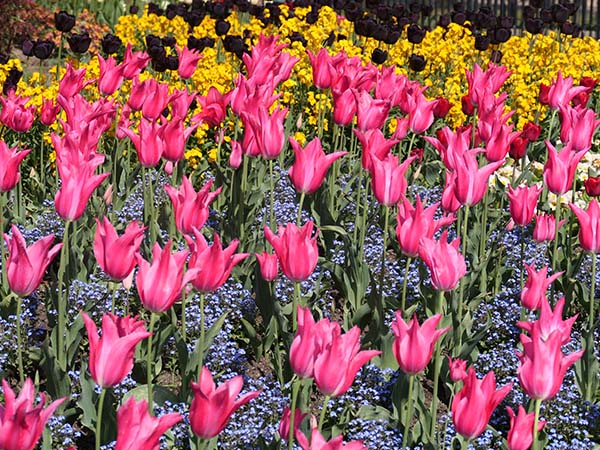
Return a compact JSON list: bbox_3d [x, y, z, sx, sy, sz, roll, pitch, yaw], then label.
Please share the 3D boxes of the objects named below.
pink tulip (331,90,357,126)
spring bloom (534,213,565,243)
[{"bbox_3d":[0.096,-0.250,3.800,0.053,0.078,0.053,0,16,0],"label":"pink tulip"},{"bbox_3d":[0.433,0.004,3.100,0.057,0.048,0.054,0,14,0],"label":"spring bloom"}]

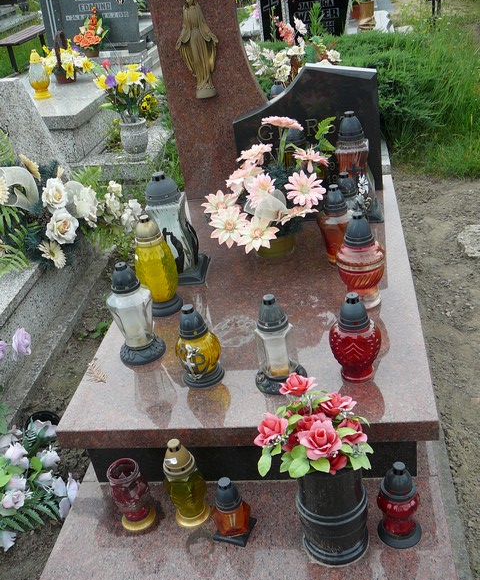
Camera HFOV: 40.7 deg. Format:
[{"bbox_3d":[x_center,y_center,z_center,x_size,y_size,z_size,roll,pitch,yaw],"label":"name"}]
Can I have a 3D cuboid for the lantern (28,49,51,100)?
[{"bbox_3d":[-1.454,-1.554,4.657,0.152,0.334,0.152,-3,30,9],"label":"lantern"}]

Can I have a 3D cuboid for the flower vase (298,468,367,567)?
[{"bbox_3d":[0.203,0.458,1.433,0.162,0.267,0.162,-4,28,11],"label":"flower vase"}]

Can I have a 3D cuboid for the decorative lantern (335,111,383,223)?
[{"bbox_3d":[0.424,-0.467,2.424,0.196,0.394,0.196,-3,30,9],"label":"decorative lantern"}]

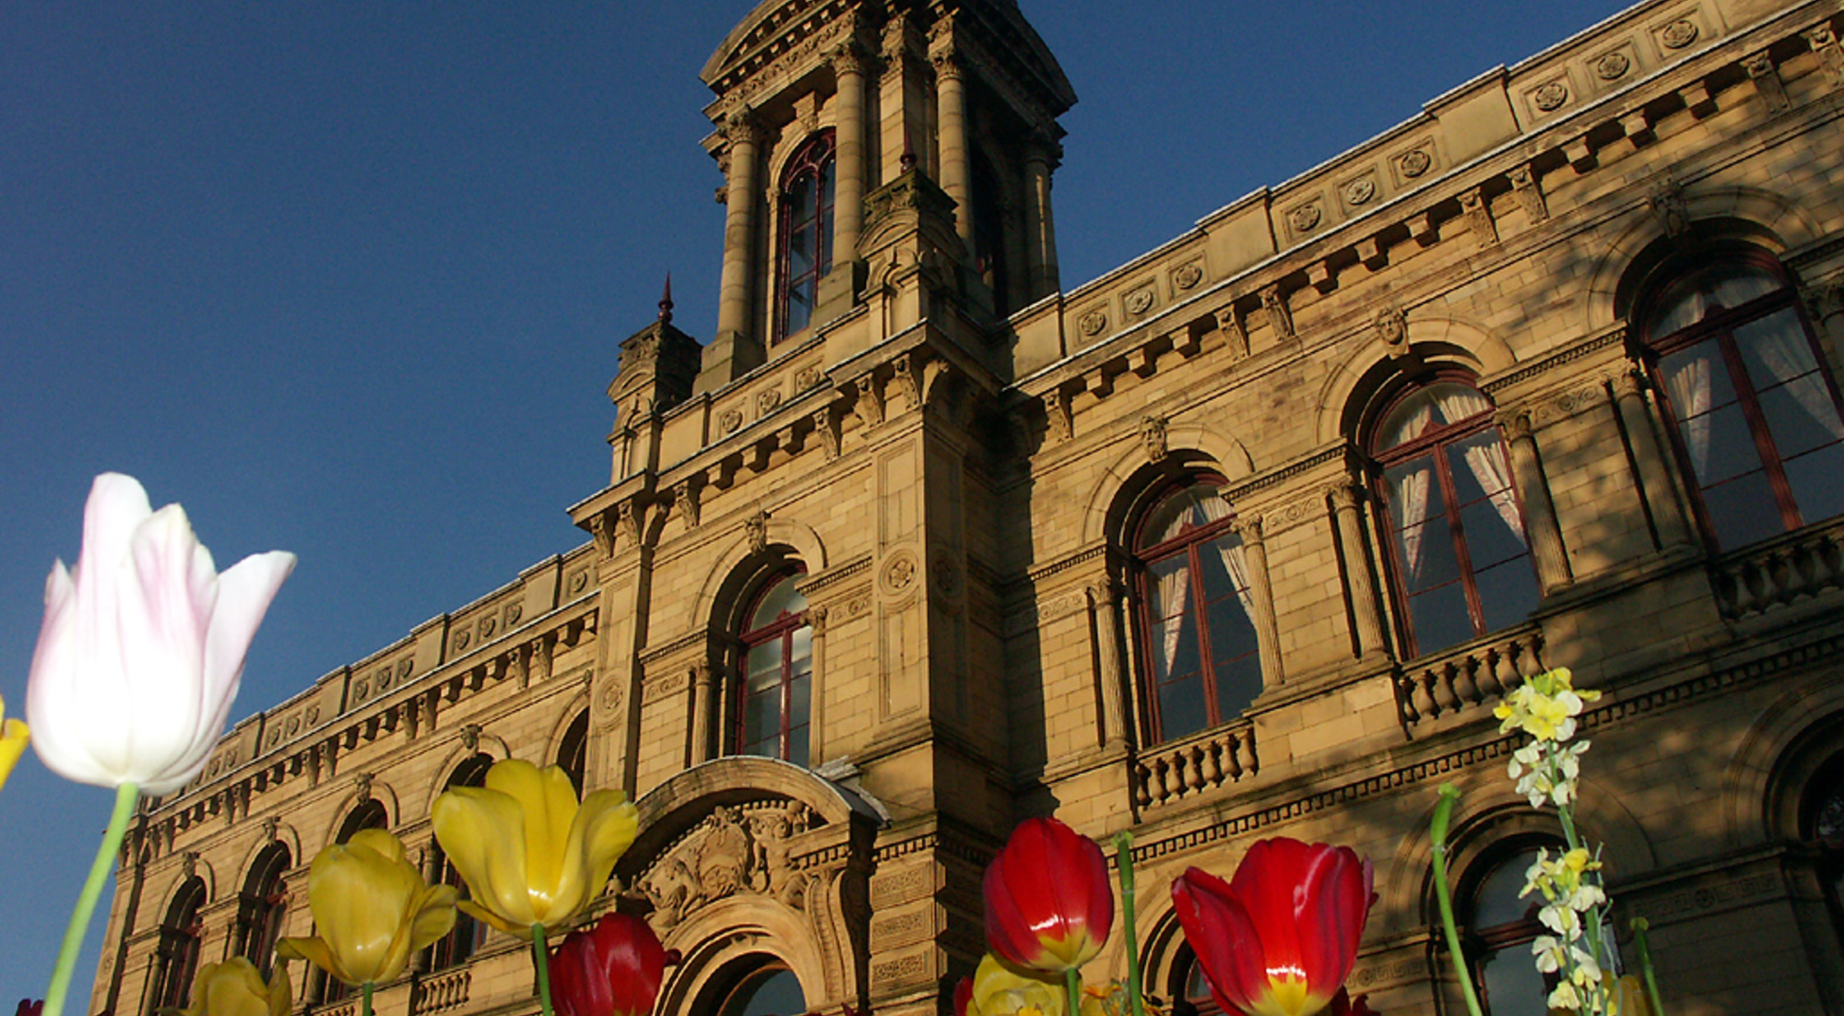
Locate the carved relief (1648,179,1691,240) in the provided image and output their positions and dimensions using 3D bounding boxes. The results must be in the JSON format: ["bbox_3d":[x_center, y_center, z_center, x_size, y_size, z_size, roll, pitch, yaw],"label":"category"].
[{"bbox_3d":[7.743,-3.098,15.433,0.330,0.600,0.280,-24,-37,33],"label":"carved relief"}]

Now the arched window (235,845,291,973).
[{"bbox_3d":[-11.857,7.770,27.212,1.430,3.315,0.286,-24,-38,33],"label":"arched window"}]

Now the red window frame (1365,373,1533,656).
[{"bbox_3d":[5.413,0.021,15.211,1.456,3.276,0.260,-24,-38,33],"label":"red window frame"}]

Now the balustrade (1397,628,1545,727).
[{"bbox_3d":[5.518,1.721,15.064,1.480,0.660,0.200,-24,-37,33],"label":"balustrade"}]

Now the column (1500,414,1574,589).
[{"bbox_3d":[6.335,-0.085,15.404,0.300,2.060,0.300,-24,-37,33],"label":"column"}]

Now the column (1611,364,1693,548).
[{"bbox_3d":[6.651,-0.476,13.578,0.325,2.080,0.325,-24,-38,33],"label":"column"}]

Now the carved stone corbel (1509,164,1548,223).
[{"bbox_3d":[6.208,-3.190,15.227,0.234,0.559,0.338,-24,-38,33],"label":"carved stone corbel"}]

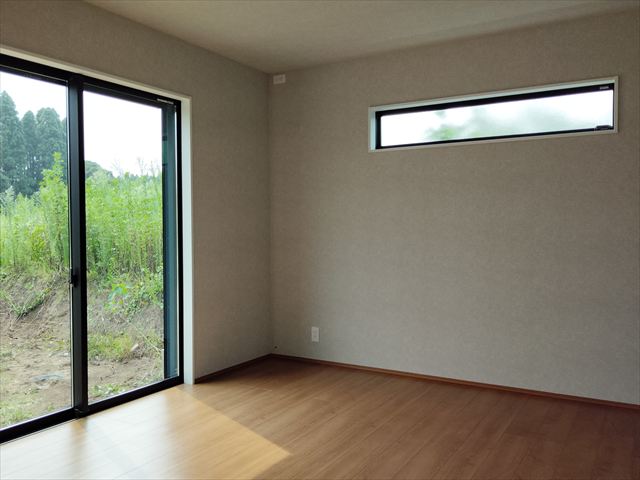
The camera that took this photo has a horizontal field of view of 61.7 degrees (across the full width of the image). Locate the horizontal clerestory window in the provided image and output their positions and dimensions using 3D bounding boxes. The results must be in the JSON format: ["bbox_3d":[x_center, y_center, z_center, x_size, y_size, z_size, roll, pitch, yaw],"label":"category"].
[{"bbox_3d":[1.099,-0.823,3.664,1.610,0.295,0.080,1,2,31],"label":"horizontal clerestory window"}]

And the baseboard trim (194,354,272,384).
[{"bbox_3d":[-0.651,0.988,4.167,0.015,0.040,0.910,1,2,31],"label":"baseboard trim"}]

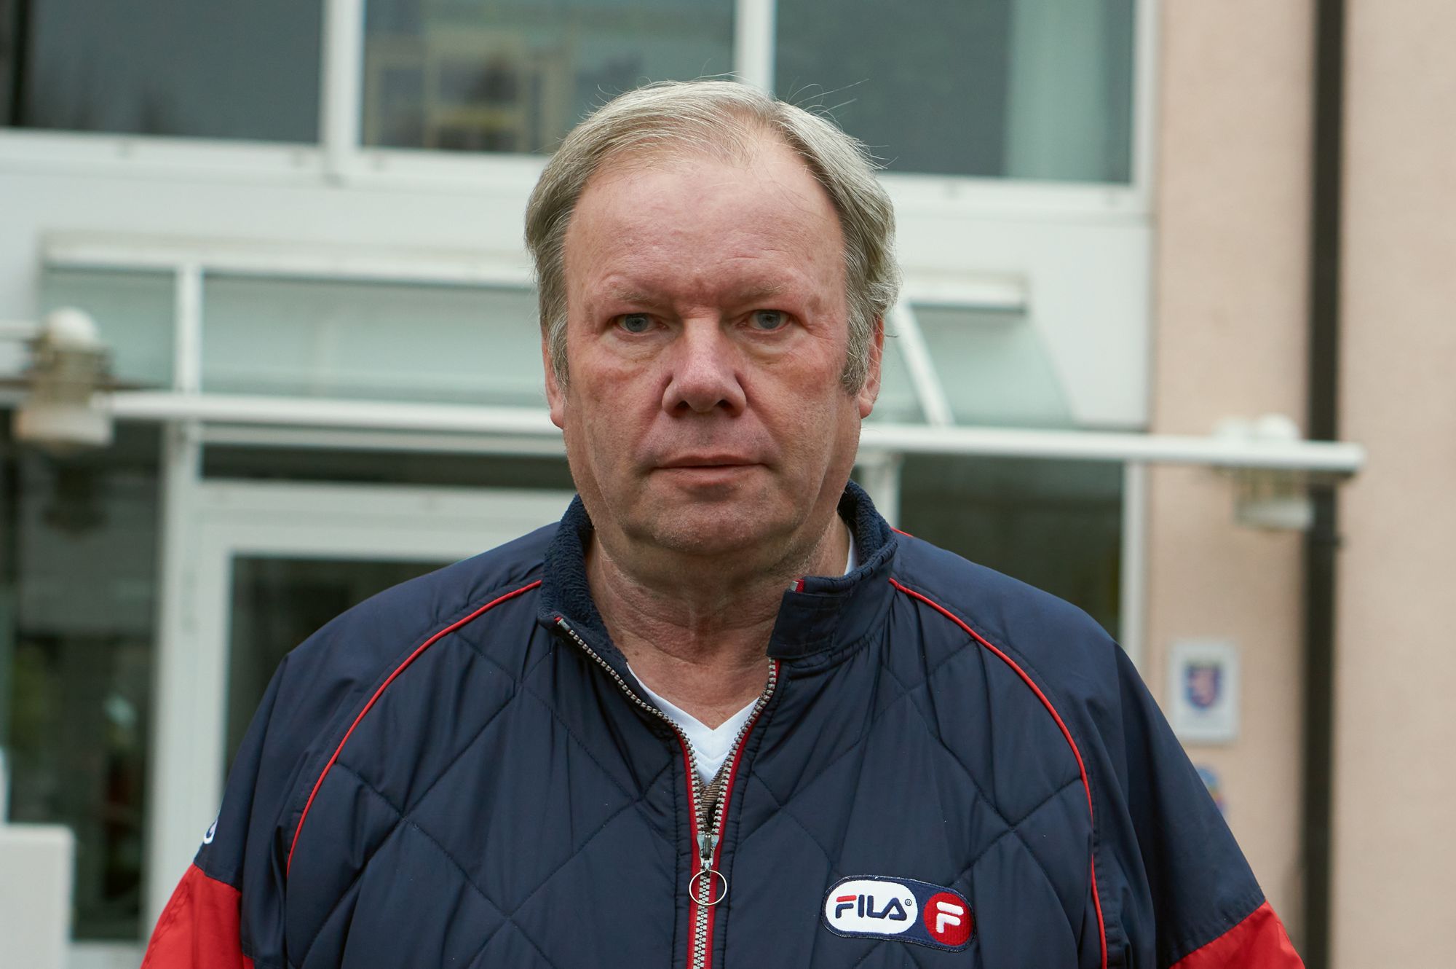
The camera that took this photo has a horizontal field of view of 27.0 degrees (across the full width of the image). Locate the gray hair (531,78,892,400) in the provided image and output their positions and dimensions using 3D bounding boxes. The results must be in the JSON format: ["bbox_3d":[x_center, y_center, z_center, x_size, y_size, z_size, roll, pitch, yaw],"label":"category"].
[{"bbox_3d":[-0.008,-0.115,1.575,0.195,0.188,0.192,0,-3,4],"label":"gray hair"}]

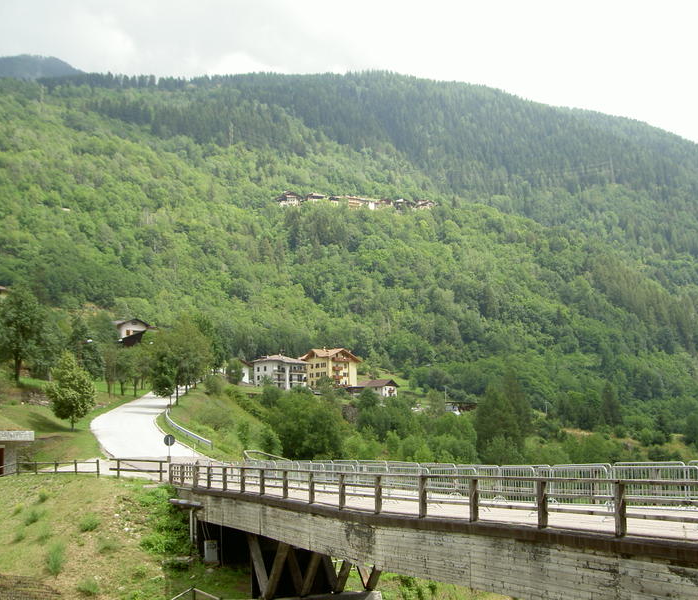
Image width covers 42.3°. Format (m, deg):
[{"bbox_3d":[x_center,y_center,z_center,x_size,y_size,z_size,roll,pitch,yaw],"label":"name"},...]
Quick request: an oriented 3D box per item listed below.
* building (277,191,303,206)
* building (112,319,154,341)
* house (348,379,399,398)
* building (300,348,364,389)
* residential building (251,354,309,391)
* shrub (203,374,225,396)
[{"bbox_3d":[-43.631,-72.839,650.000,18.000,11.200,14.000,1,-7,-5],"label":"building"},{"bbox_3d":[-58.579,8.291,245.000,9.800,6.700,9.800,2,-7,-18],"label":"building"},{"bbox_3d":[9.375,31.984,325.000,9.000,7.300,15.000,6,-9,-42],"label":"house"},{"bbox_3d":[-6.055,22.486,295.000,15.000,13.200,13.500,6,-9,-42],"label":"building"},{"bbox_3d":[-21.822,22.764,283.000,10.500,11.300,15.000,5,-8,-40],"label":"residential building"},{"bbox_3d":[-20.892,13.281,140.000,3.300,3.200,3.300,0,-6,0],"label":"shrub"}]

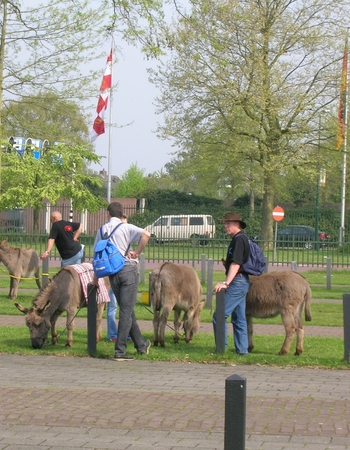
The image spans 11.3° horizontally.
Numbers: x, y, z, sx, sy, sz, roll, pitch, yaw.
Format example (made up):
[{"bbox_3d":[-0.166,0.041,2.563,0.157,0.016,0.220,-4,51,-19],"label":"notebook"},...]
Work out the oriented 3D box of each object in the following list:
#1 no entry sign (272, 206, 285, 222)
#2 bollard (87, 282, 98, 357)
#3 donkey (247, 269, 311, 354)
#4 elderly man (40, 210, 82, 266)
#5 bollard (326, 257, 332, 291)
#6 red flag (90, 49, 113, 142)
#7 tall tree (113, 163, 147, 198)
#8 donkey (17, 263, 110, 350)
[{"bbox_3d":[4.069,-0.432,69.500,0.610,0.610,0.060,1,0,-38],"label":"no entry sign"},{"bbox_3d":[-0.971,1.126,20.800,0.110,0.850,0.110,2,0,0],"label":"bollard"},{"bbox_3d":[1.071,1.065,21.900,1.350,1.120,0.450,2,0,41],"label":"donkey"},{"bbox_3d":[-2.100,0.579,33.000,0.750,1.680,0.500,2,0,-18],"label":"elderly man"},{"bbox_3d":[3.673,1.165,42.300,0.100,0.800,0.100,1,0,10],"label":"bollard"},{"bbox_3d":[-5.492,-9.742,133.000,1.400,7.000,0.500,2,0,0],"label":"red flag"},{"bbox_3d":[-4.153,-2.473,165.000,3.600,6.900,3.600,1,0,10],"label":"tall tree"},{"bbox_3d":[-1.303,1.010,22.050,0.500,1.030,1.450,2,0,32],"label":"donkey"}]

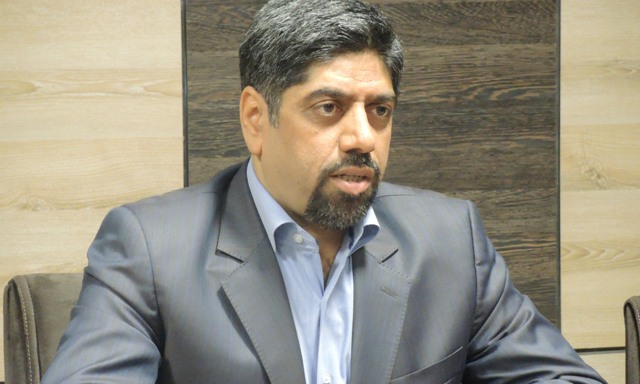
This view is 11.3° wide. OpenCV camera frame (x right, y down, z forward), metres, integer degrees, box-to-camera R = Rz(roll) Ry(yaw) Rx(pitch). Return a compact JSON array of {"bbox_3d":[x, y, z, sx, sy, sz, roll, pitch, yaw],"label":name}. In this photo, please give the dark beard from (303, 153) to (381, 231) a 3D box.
[{"bbox_3d":[0.020,-0.001,3.200,0.075,0.082,0.052,0,4,-32],"label":"dark beard"}]

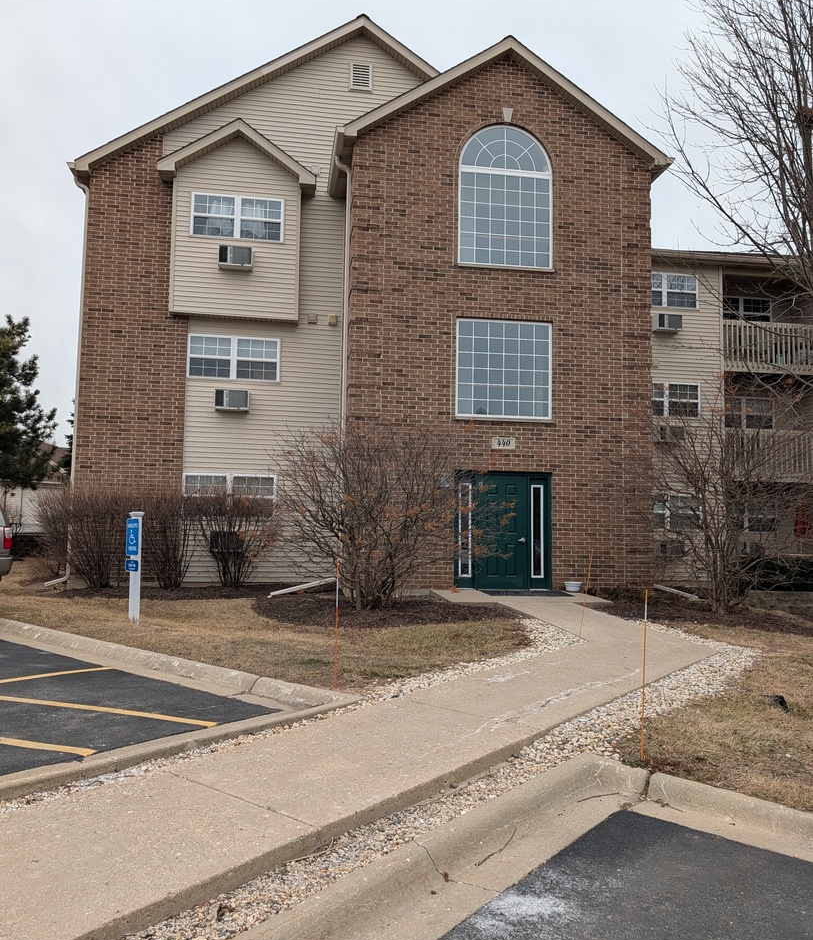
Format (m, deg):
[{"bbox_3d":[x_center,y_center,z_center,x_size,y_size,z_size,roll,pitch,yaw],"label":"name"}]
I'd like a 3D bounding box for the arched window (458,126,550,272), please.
[{"bbox_3d":[1.876,-5.102,13.999,1.798,2.720,0.120,2,-4,-8],"label":"arched window"}]

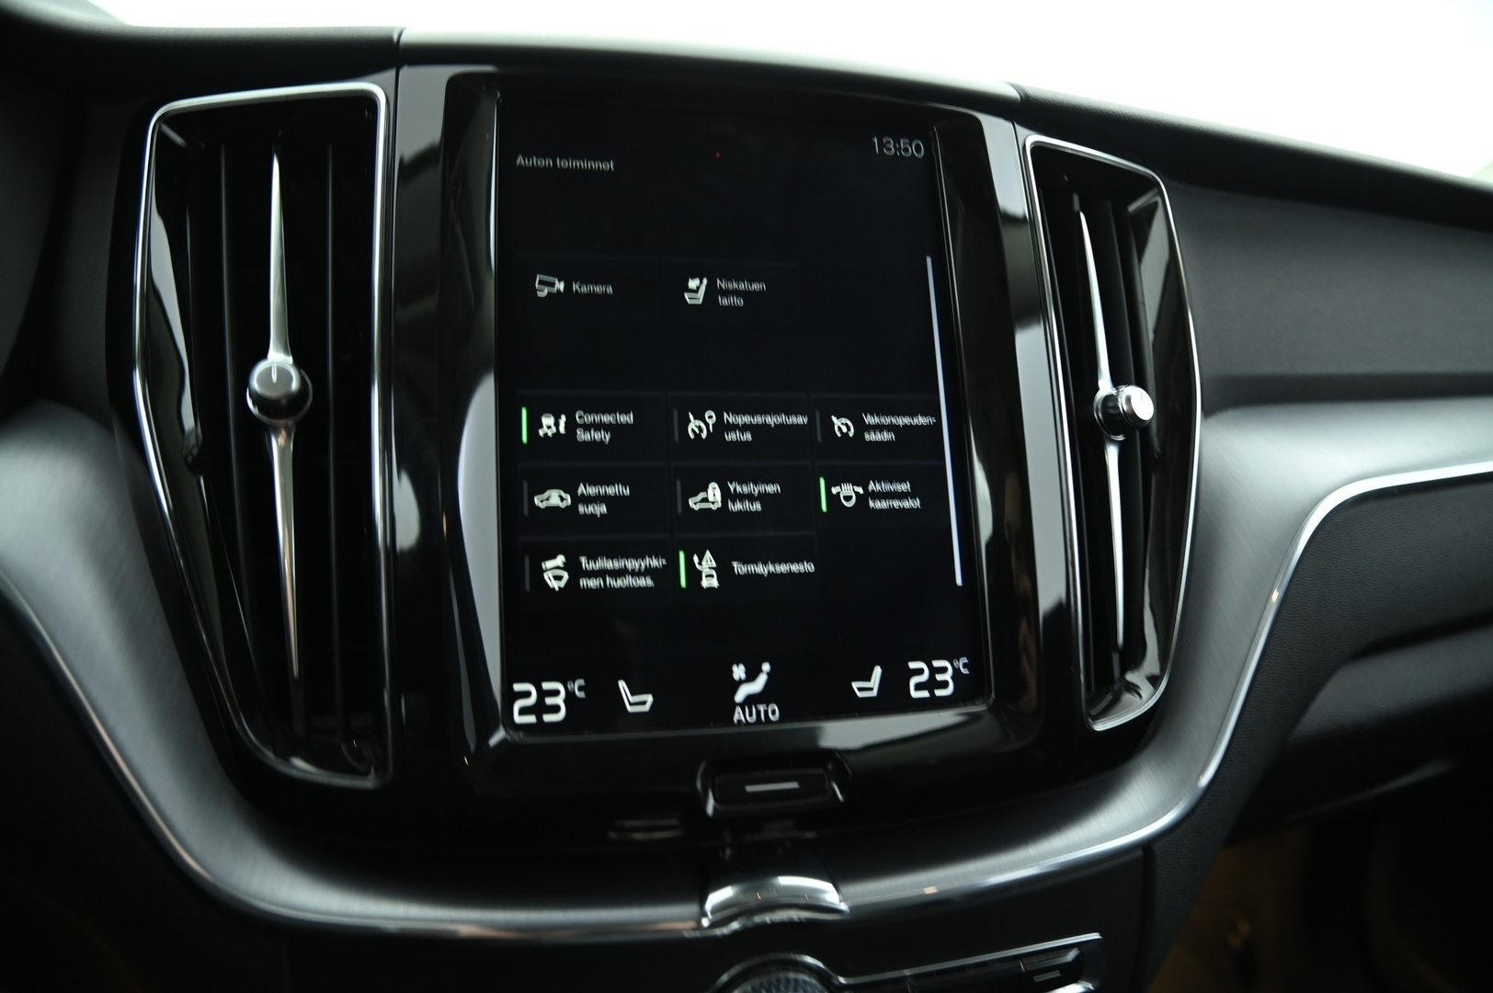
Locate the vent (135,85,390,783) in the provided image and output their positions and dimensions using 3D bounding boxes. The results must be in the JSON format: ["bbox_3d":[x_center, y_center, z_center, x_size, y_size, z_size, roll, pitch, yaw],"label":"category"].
[{"bbox_3d":[-0.131,-0.021,0.270,0.072,0.195,0.034,-5,-10,4],"label":"vent"}]

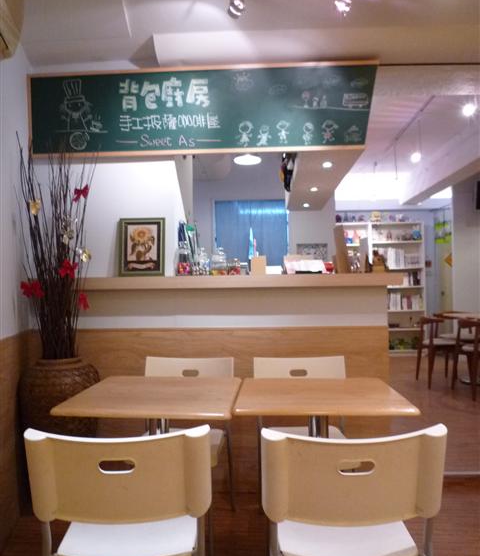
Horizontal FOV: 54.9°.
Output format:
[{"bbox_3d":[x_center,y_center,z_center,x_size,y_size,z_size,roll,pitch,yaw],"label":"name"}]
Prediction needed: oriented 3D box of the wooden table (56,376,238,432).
[{"bbox_3d":[-0.299,0.802,1.751,0.600,0.735,0.580,-1,-1,3],"label":"wooden table"}]

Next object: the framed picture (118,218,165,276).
[{"bbox_3d":[-0.557,-0.173,2.625,0.250,0.325,0.030,-1,-9,3],"label":"framed picture"}]

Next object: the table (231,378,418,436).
[{"bbox_3d":[0.295,0.794,1.720,0.600,0.735,0.580,-1,-1,3],"label":"table"}]

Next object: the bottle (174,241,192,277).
[{"bbox_3d":[-0.302,-0.104,2.470,0.092,0.190,0.092,-1,-1,3],"label":"bottle"}]

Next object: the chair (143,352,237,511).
[{"bbox_3d":[-0.278,0.816,2.198,0.490,0.800,0.530,-1,-1,3],"label":"chair"}]

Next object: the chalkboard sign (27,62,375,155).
[{"bbox_3d":[-0.211,-0.972,2.667,1.980,0.475,0.050,-1,6,3],"label":"chalkboard sign"}]

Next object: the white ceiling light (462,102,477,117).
[{"bbox_3d":[1.663,-1.221,3.350,0.090,0.100,0.090,-1,-1,3],"label":"white ceiling light"}]

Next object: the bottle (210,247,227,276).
[{"bbox_3d":[-0.122,-0.094,2.631,0.088,0.160,0.088,-1,-1,3],"label":"bottle"}]

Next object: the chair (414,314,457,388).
[{"bbox_3d":[2.292,0.833,5.256,0.470,0.750,0.530,-1,-1,-1],"label":"chair"}]

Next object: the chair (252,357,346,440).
[{"bbox_3d":[0.301,0.809,2.178,0.490,0.800,0.530,-1,-1,3],"label":"chair"}]

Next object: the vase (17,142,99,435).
[{"bbox_3d":[-0.959,0.256,2.431,0.410,1.924,0.410,-1,-1,3],"label":"vase"}]

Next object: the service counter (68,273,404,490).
[{"bbox_3d":[-0.125,0.588,2.611,1.930,1.195,0.500,-1,-1,3],"label":"service counter"}]

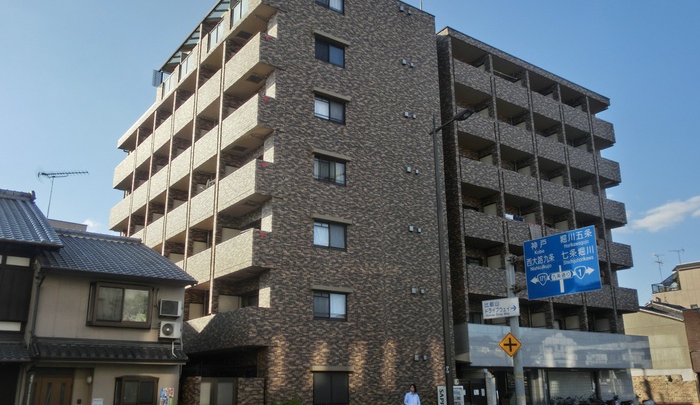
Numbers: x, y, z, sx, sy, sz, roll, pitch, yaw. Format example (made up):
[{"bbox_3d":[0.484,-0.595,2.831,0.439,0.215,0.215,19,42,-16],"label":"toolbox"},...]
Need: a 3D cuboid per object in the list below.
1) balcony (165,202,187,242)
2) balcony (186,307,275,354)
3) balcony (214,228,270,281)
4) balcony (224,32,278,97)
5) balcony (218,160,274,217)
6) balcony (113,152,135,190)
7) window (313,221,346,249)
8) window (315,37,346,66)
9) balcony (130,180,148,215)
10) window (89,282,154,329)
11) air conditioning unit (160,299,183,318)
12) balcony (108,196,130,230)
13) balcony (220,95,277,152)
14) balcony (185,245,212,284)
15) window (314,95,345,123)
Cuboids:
[{"bbox_3d":[-7.954,1.023,29.782,1.250,1.300,2.922,12,-21,-35],"label":"balcony"},{"bbox_3d":[-5.047,5.181,24.105,0.790,1.431,6.160,11,-21,-35],"label":"balcony"},{"bbox_3d":[-4.362,2.183,24.628,0.806,1.459,3.448,11,-20,-35],"label":"balcony"},{"bbox_3d":[-4.346,-5.901,26.279,0.790,1.375,3.360,11,-21,-35],"label":"balcony"},{"bbox_3d":[-4.394,-0.574,25.445,0.806,1.418,3.448,11,-20,-35],"label":"balcony"},{"bbox_3d":[-13.806,-1.910,38.773,1.250,1.401,3.779,12,-21,-35],"label":"balcony"},{"bbox_3d":[-0.831,1.436,25.380,1.654,1.085,0.150,11,-20,-35],"label":"window"},{"bbox_3d":[-0.913,-6.656,27.064,1.588,1.078,0.154,11,-21,-35],"label":"window"},{"bbox_3d":[-11.732,-0.232,35.059,0.790,1.375,3.080,11,-21,-35],"label":"balcony"},{"bbox_3d":[-7.048,3.219,18.713,1.820,1.289,0.400,12,-21,-35],"label":"window"},{"bbox_3d":[-6.097,3.597,20.568,0.699,0.519,0.280,11,-20,-35],"label":"air conditioning unit"},{"bbox_3d":[-13.747,0.657,37.934,1.250,1.481,3.880,12,-21,-35],"label":"balcony"},{"bbox_3d":[-4.314,-3.221,25.469,0.790,1.375,3.360,11,-21,-35],"label":"balcony"},{"bbox_3d":[-6.320,2.987,27.193,0.806,1.459,3.060,11,-20,-35],"label":"balcony"},{"bbox_3d":[-0.881,-3.976,26.254,1.588,1.078,0.154,11,-21,-35],"label":"window"}]

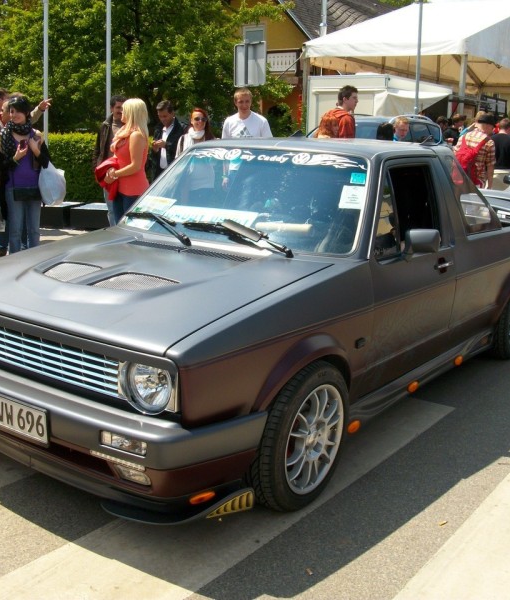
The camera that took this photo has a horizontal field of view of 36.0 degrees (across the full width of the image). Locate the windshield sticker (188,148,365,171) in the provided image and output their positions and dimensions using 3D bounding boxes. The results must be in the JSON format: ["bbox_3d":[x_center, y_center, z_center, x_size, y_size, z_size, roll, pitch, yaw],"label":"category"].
[{"bbox_3d":[0.084,-0.701,3.872,1.060,0.090,0.030,12,-29,33],"label":"windshield sticker"}]

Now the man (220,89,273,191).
[{"bbox_3d":[-0.123,-1.222,7.923,0.520,1.770,0.320,3,11,3],"label":"man"}]

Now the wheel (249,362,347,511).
[{"bbox_3d":[0.145,0.521,3.044,0.200,0.580,0.580,12,16,33],"label":"wheel"}]

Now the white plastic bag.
[{"bbox_3d":[-1.848,-1.054,7.170,0.250,0.410,0.220,1,11,-6],"label":"white plastic bag"}]

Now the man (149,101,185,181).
[{"bbox_3d":[-0.907,-1.213,8.163,0.480,1.660,0.380,10,14,33],"label":"man"}]

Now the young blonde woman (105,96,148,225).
[{"bbox_3d":[-1.204,-1.053,7.359,0.450,1.620,0.380,3,11,2],"label":"young blonde woman"}]

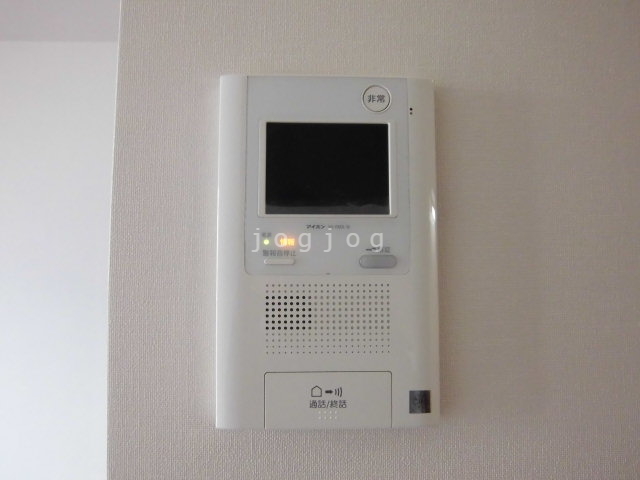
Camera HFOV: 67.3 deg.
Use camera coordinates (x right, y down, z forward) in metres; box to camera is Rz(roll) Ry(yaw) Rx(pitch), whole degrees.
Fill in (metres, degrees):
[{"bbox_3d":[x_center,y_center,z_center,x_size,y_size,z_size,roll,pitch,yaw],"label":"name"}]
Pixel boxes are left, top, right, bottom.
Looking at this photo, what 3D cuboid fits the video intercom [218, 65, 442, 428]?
[{"bbox_3d":[0.005,0.006,0.310,0.134,0.215,0.030,0,-4,-2],"label":"video intercom"}]

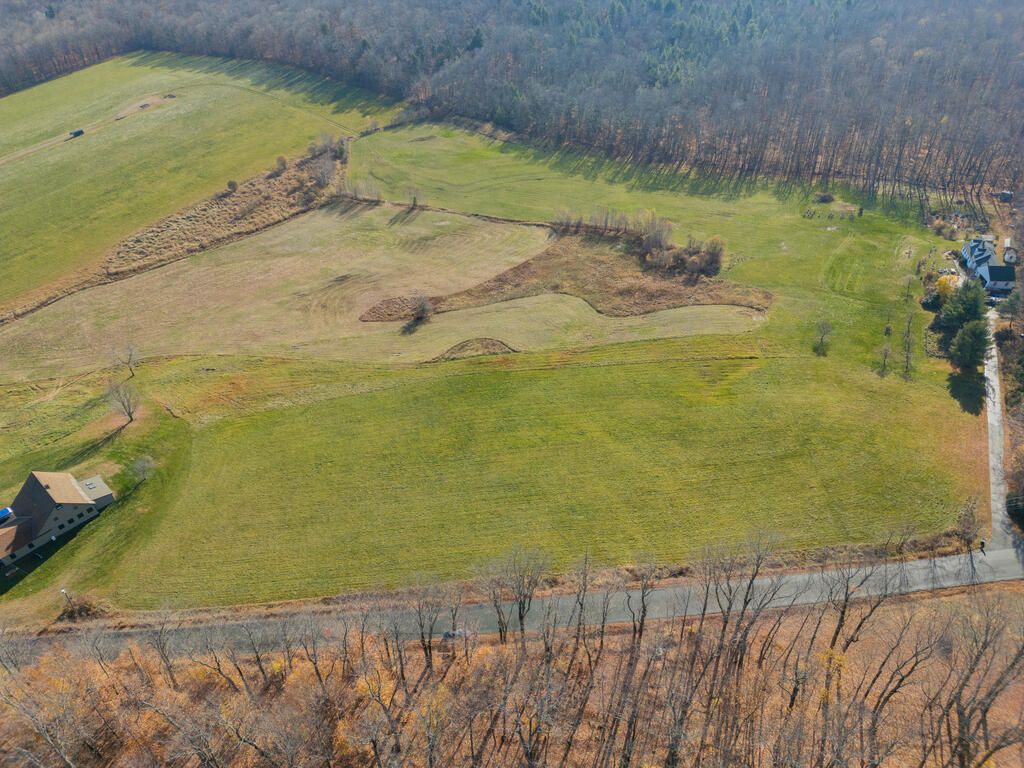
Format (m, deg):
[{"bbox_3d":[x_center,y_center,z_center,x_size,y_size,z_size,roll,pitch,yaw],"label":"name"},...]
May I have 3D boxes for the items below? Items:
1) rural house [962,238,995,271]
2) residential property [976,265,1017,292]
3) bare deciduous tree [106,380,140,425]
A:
[{"bbox_3d":[160.246,-44.674,242.697,8.000,6.600,12.000,9,35,13],"label":"rural house"},{"bbox_3d":[154.800,-34.595,227.196,8.400,6.900,7.300,0,33,0],"label":"residential property"},{"bbox_3d":[-90.310,4.250,164.976,7.500,10.800,7.500,0,33,0],"label":"bare deciduous tree"}]

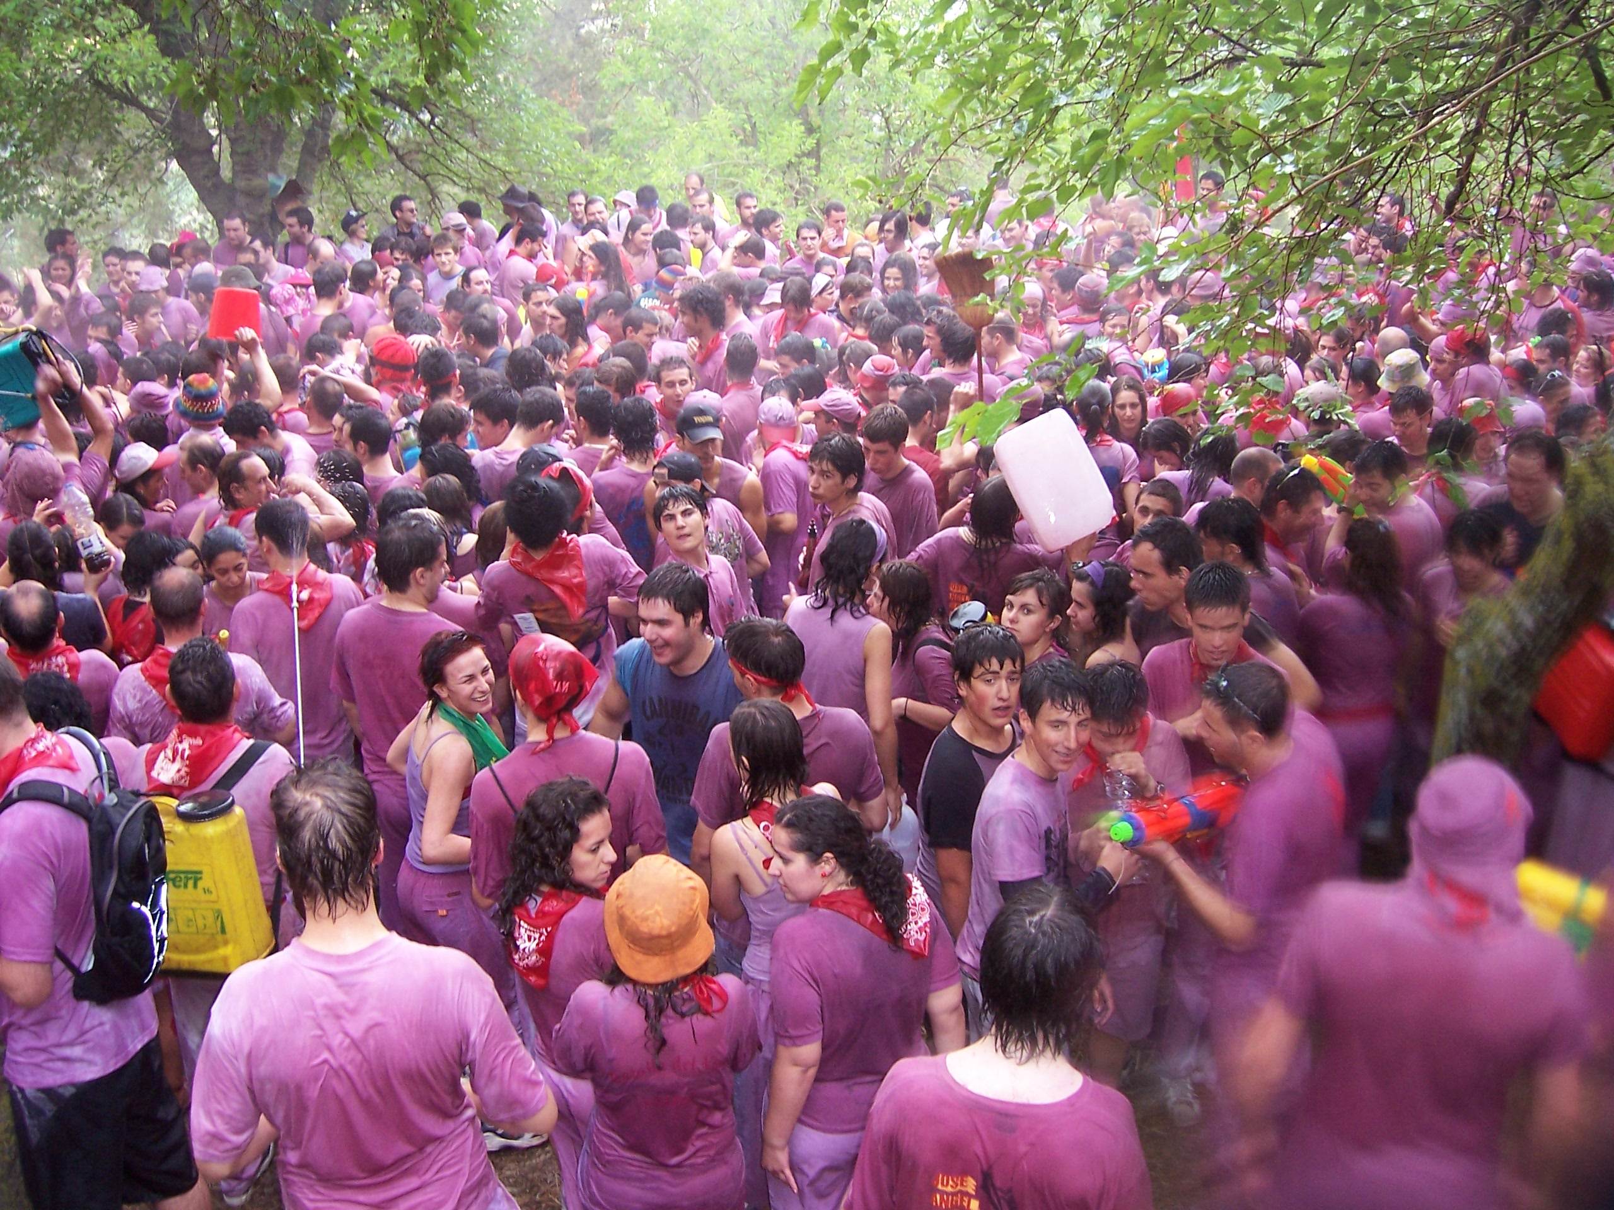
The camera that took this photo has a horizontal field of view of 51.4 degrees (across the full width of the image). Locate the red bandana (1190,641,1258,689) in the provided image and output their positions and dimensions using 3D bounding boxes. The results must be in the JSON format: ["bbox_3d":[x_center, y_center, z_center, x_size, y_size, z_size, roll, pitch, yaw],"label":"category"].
[{"bbox_3d":[1.065,0.186,4.299,0.200,0.160,0.190,3,19,9],"label":"red bandana"}]

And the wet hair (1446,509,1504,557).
[{"bbox_3d":[2.148,-0.225,5.400,0.190,0.190,0.200,4,19,11],"label":"wet hair"}]

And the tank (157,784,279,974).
[{"bbox_3d":[-1.492,0.673,4.100,0.330,0.420,0.190,2,19,7],"label":"tank"}]

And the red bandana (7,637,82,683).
[{"bbox_3d":[-2.183,0.171,4.800,0.230,0.170,0.190,0,20,0],"label":"red bandana"}]

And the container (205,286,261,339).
[{"bbox_3d":[-2.657,-1.353,7.800,0.262,0.245,0.262,0,20,0],"label":"container"}]

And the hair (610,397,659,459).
[{"bbox_3d":[-0.654,-0.675,6.400,0.185,0.230,0.210,-3,20,-8],"label":"hair"}]

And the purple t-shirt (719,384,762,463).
[{"bbox_3d":[-0.325,-0.830,8.400,0.460,0.620,0.280,-3,19,-8],"label":"purple t-shirt"}]

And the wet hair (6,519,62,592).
[{"bbox_3d":[-2.288,-0.145,4.967,0.160,0.210,0.190,-4,19,-11],"label":"wet hair"}]

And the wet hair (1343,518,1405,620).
[{"bbox_3d":[1.705,-0.108,5.050,0.180,0.290,0.200,-9,22,-23],"label":"wet hair"}]

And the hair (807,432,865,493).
[{"bbox_3d":[0.095,-0.482,5.650,0.200,0.190,0.175,-13,24,-33],"label":"hair"}]

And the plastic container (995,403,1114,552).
[{"bbox_3d":[0.768,-0.389,5.200,0.240,0.385,0.230,-26,3,9],"label":"plastic container"}]

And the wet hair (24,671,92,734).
[{"bbox_3d":[-1.898,0.260,4.250,0.185,0.220,0.200,-3,20,-9],"label":"wet hair"}]

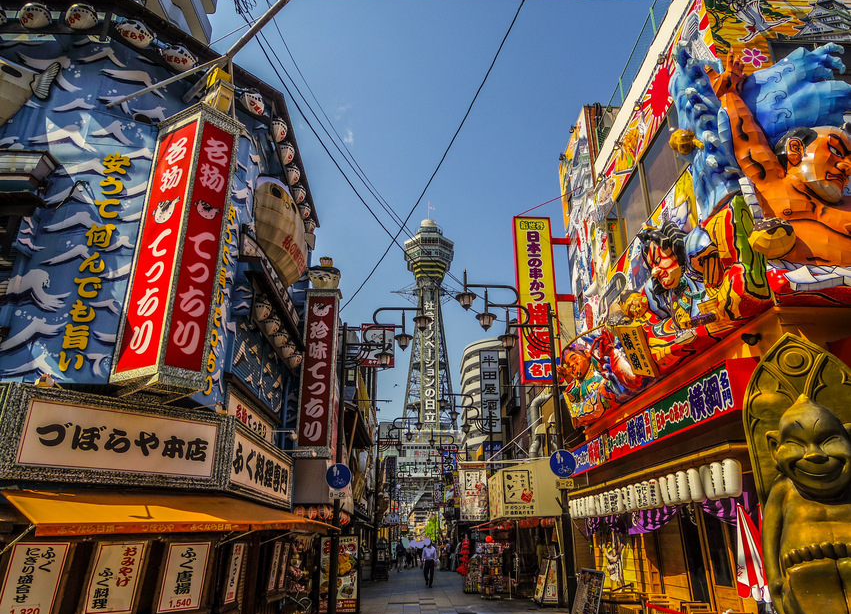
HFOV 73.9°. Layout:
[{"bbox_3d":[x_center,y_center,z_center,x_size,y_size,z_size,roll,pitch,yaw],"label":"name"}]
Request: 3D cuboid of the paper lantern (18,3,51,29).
[{"bbox_3d":[-6.345,-4.728,9.186,0.500,0.430,0.400,0,-22,-1],"label":"paper lantern"}]

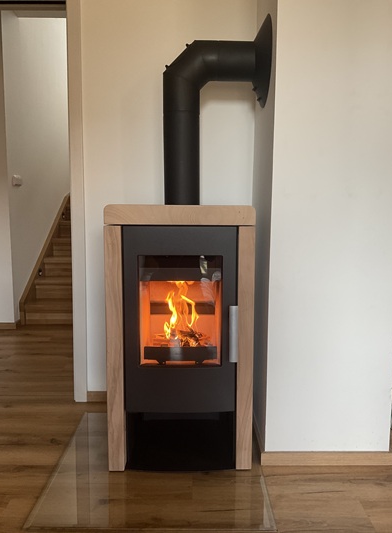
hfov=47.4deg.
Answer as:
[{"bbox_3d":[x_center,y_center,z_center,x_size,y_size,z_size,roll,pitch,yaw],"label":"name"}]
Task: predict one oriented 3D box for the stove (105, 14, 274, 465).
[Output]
[{"bbox_3d":[-0.025,-0.112,1.900,0.640,1.845,0.460,0,7,-1],"label":"stove"}]

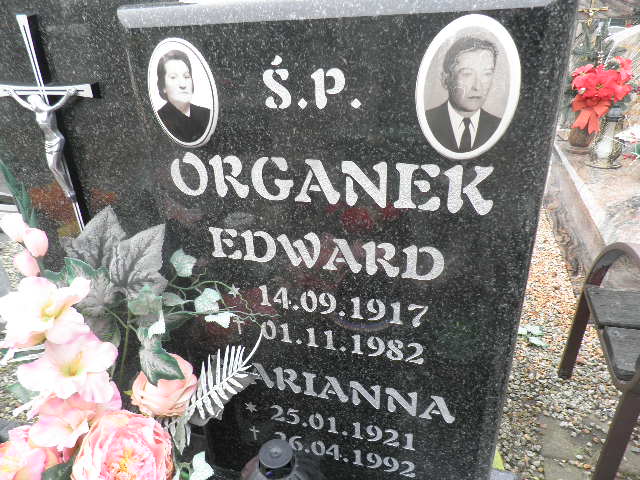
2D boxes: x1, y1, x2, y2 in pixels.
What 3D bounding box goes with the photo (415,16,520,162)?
[{"bbox_3d":[0.175,-0.176,0.530,0.119,0.167,0.011,5,27,15],"label":"photo"}]

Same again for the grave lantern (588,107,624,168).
[{"bbox_3d":[1.620,-0.573,2.480,0.180,0.315,0.180,6,28,18],"label":"grave lantern"}]

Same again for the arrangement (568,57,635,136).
[{"bbox_3d":[1.649,-0.844,2.590,0.310,0.400,0.270,6,28,18],"label":"arrangement"}]

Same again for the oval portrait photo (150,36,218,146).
[{"bbox_3d":[-0.199,-0.207,0.636,0.111,0.152,0.011,5,27,15],"label":"oval portrait photo"}]

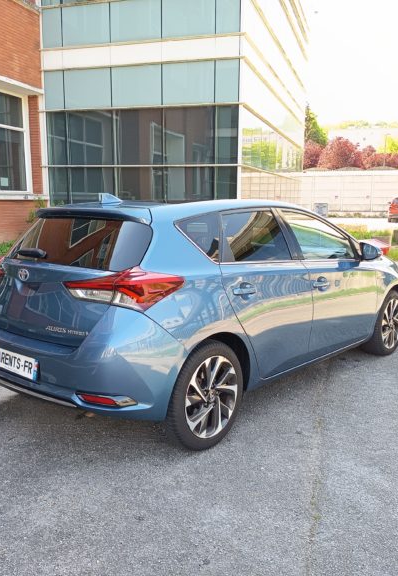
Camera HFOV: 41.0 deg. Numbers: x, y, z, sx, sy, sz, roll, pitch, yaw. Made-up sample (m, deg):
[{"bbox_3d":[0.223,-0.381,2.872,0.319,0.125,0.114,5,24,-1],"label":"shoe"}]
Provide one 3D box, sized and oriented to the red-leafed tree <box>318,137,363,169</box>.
[{"bbox_3d":[14.060,-11.156,53.629,4.420,7.850,4.420,3,10,15],"label":"red-leafed tree"}]

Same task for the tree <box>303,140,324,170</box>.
[{"bbox_3d":[11.175,-10.986,53.600,2.730,7.490,2.730,2,9,12],"label":"tree"}]

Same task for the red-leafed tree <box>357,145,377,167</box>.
[{"bbox_3d":[17.268,-10.981,54.580,2.700,7.240,2.700,3,10,18],"label":"red-leafed tree"}]

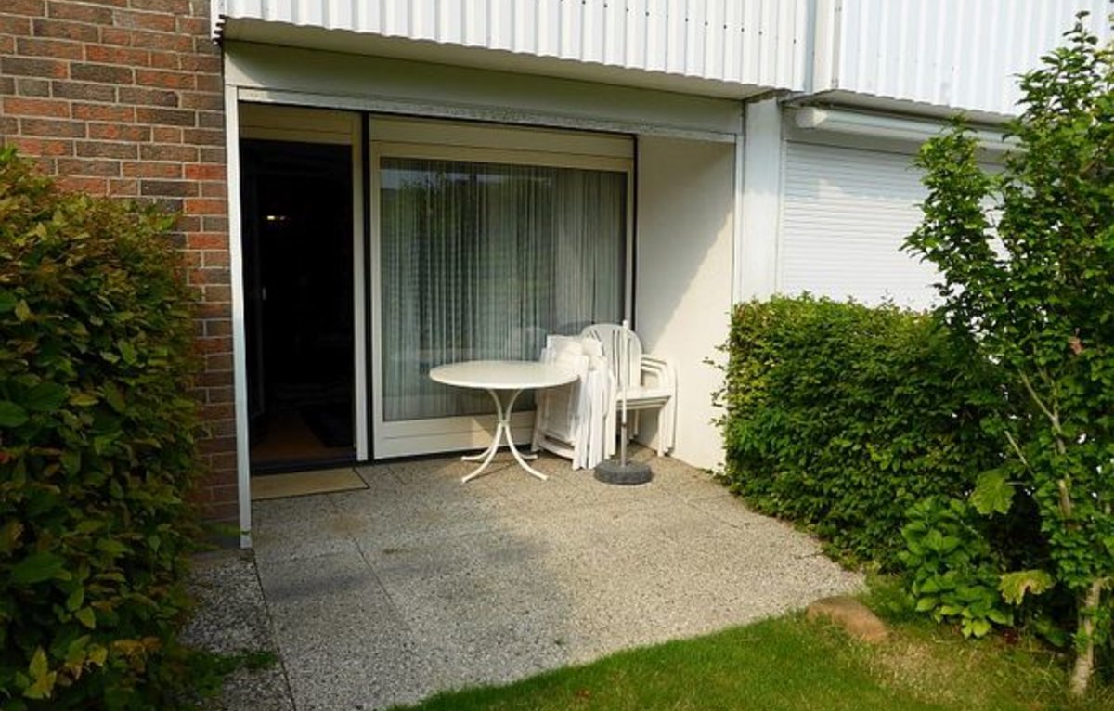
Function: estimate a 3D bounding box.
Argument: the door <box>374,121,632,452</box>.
[{"bbox_3d":[-0.325,-0.491,5.776,2.089,2.383,0.100,-3,7,-25],"label":"door"}]

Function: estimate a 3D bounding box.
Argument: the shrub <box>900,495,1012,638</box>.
[{"bbox_3d":[1.687,0.872,3.260,0.420,0.500,0.400,-3,7,-25],"label":"shrub"}]

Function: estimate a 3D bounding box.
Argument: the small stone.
[{"bbox_3d":[1.180,1.053,3.103,0.210,0.110,0.320,-2,6,-20],"label":"small stone"}]

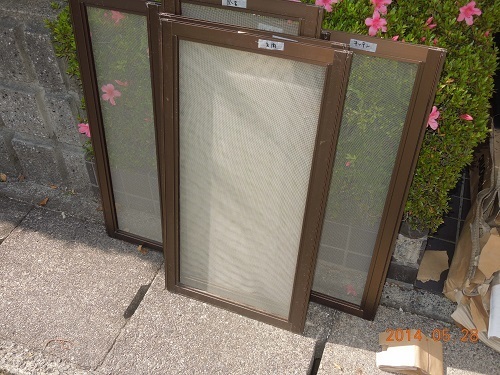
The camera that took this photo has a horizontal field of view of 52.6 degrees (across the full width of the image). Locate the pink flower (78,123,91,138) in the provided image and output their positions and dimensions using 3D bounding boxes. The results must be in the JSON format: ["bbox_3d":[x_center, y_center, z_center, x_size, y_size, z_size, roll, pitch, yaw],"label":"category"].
[{"bbox_3d":[-0.452,-0.157,1.396,0.050,0.048,0.035,21,46,24],"label":"pink flower"}]

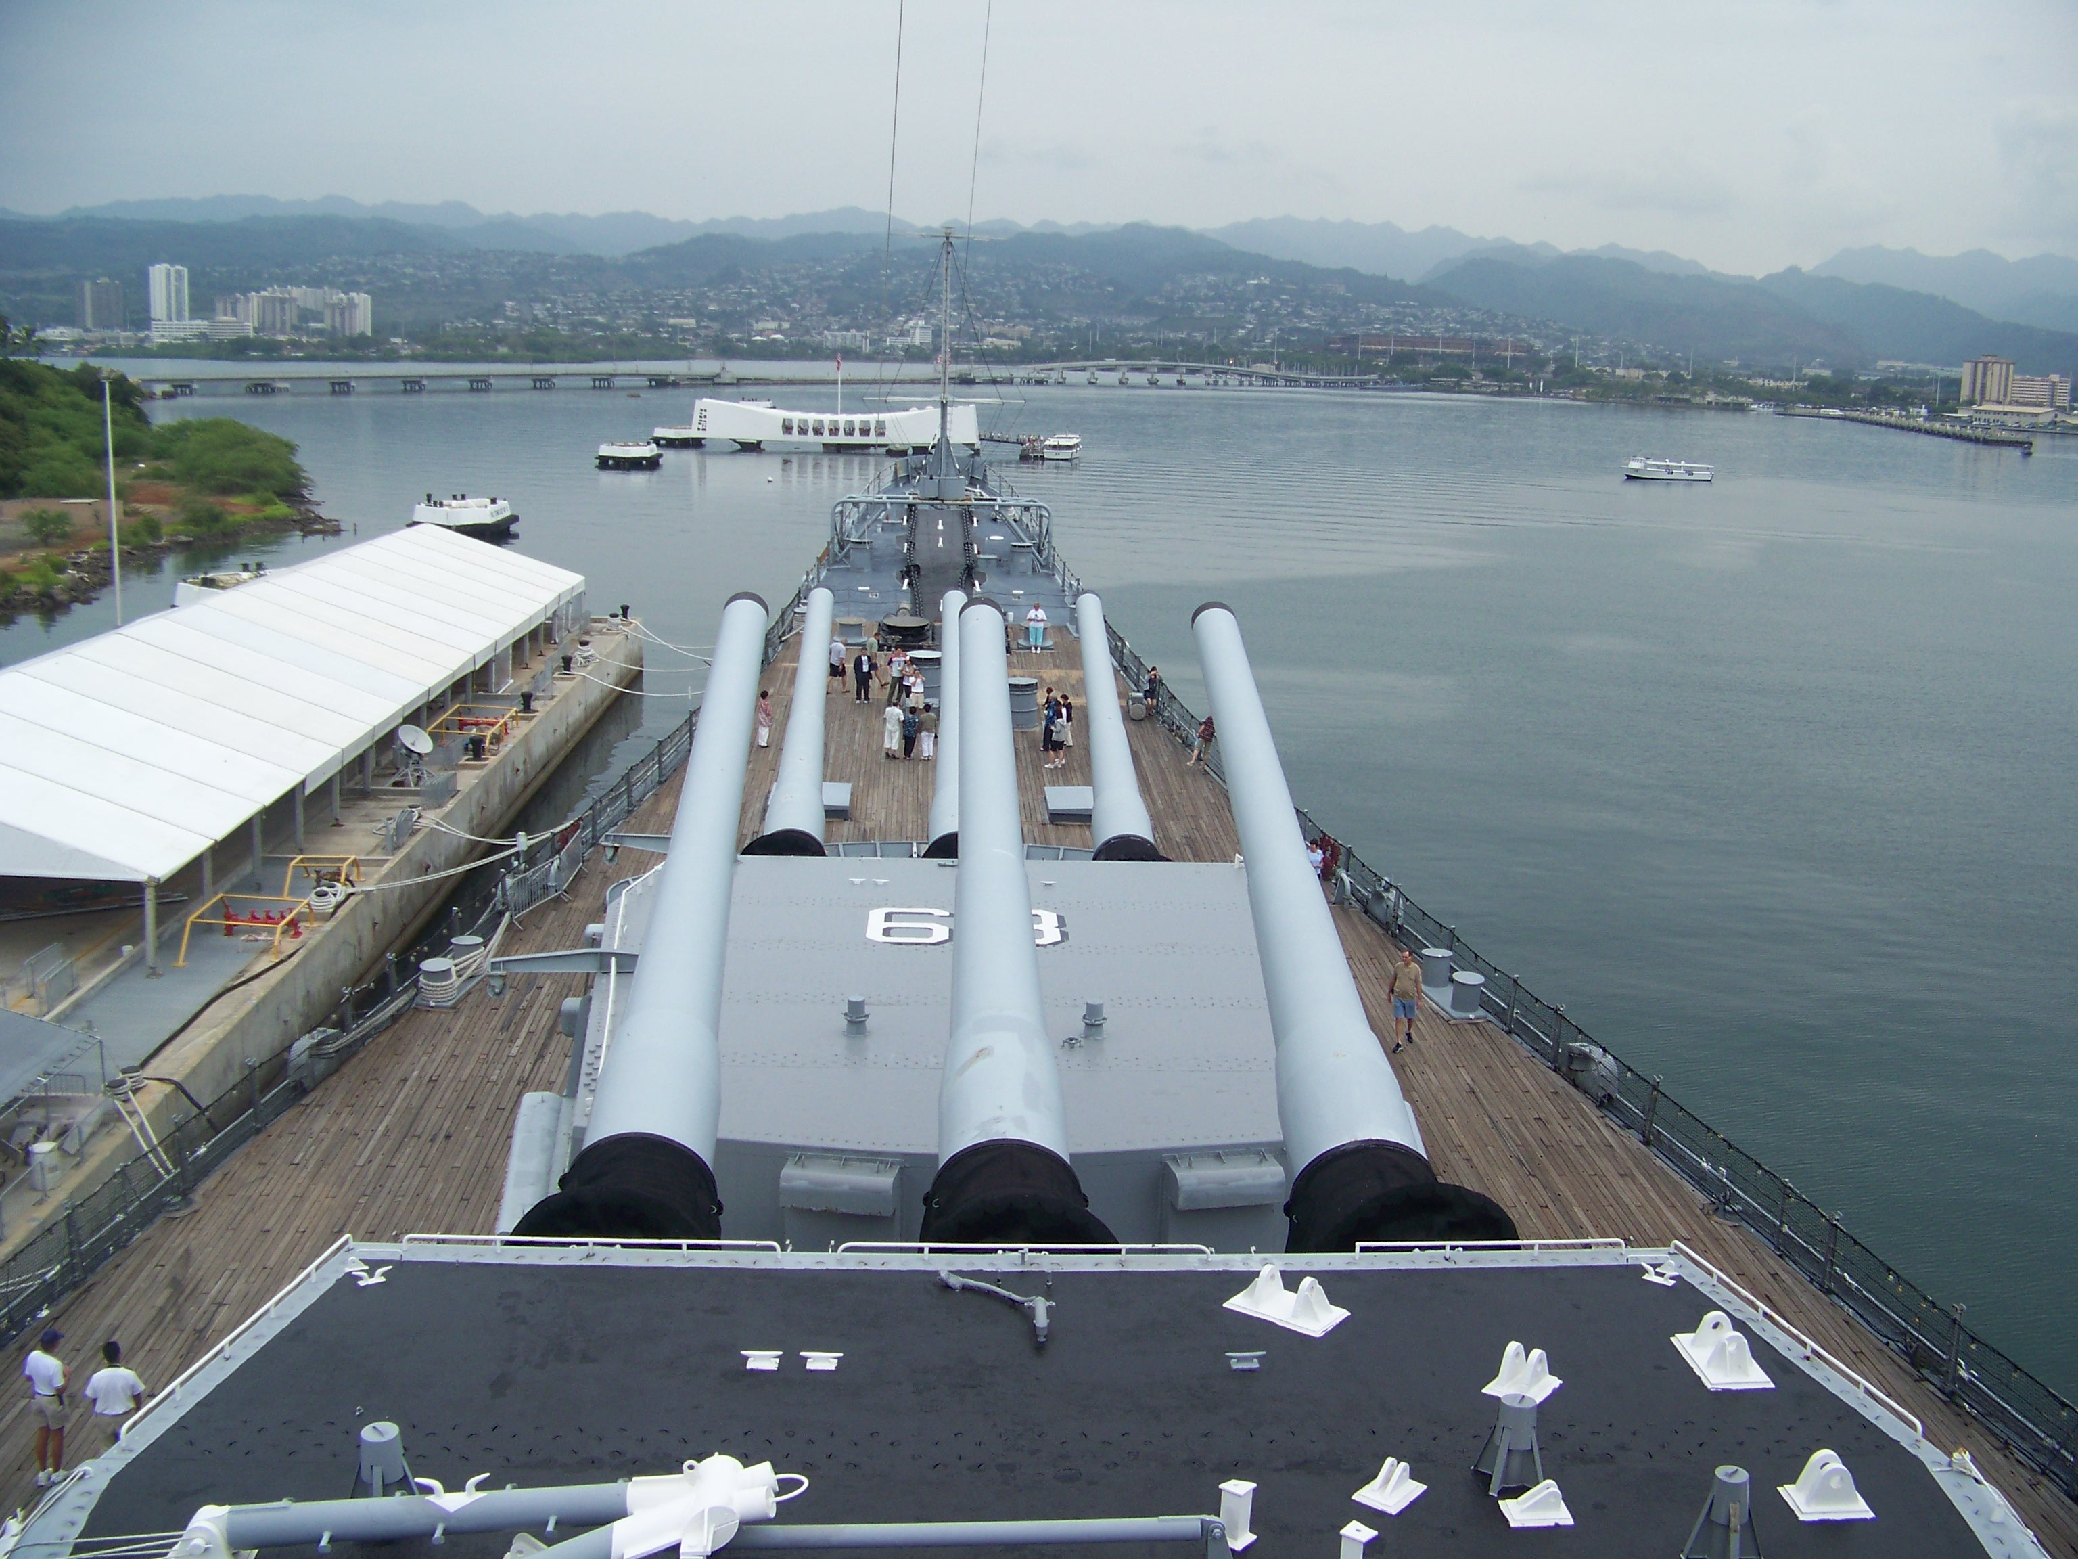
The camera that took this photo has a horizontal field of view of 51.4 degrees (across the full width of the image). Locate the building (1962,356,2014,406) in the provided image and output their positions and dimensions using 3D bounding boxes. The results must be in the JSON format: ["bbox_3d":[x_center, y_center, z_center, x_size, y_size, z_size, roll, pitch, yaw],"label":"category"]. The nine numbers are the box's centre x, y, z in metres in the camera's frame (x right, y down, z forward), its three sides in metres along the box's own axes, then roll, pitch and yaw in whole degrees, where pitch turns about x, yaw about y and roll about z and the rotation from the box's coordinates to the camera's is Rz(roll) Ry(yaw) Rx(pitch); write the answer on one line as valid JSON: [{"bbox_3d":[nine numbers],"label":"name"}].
[{"bbox_3d":[713.120,-298.558,1625.522,32.000,38.320,22.000,10,14,37],"label":"building"}]

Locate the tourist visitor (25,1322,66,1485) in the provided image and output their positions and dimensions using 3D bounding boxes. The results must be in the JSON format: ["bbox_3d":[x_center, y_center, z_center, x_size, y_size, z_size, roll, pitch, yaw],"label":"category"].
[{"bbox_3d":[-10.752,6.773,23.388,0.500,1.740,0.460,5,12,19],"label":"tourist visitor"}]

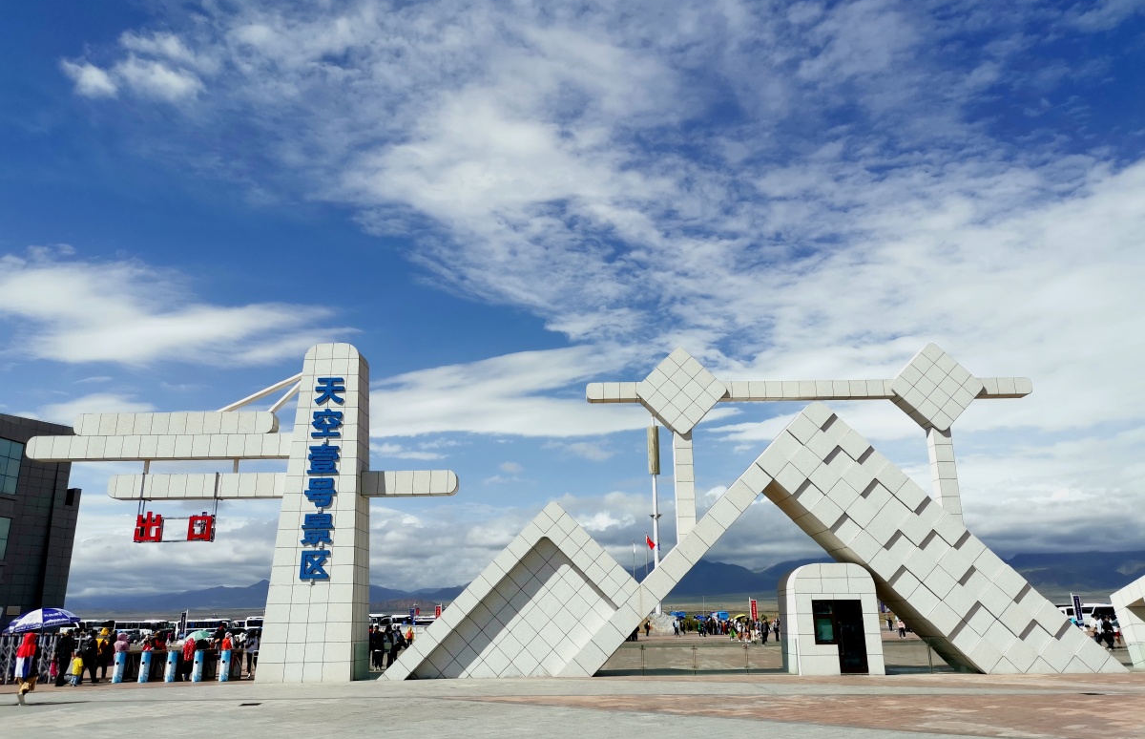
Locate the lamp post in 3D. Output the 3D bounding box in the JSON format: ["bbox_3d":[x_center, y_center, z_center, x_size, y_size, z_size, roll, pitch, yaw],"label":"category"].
[{"bbox_3d":[10.995,19.512,116.025,1.600,28.500,1.600,-1,-16,0],"label":"lamp post"}]

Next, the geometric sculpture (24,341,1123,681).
[{"bbox_3d":[-0.815,4.571,30.773,36.250,11.300,2.700,-1,-16,0],"label":"geometric sculpture"}]

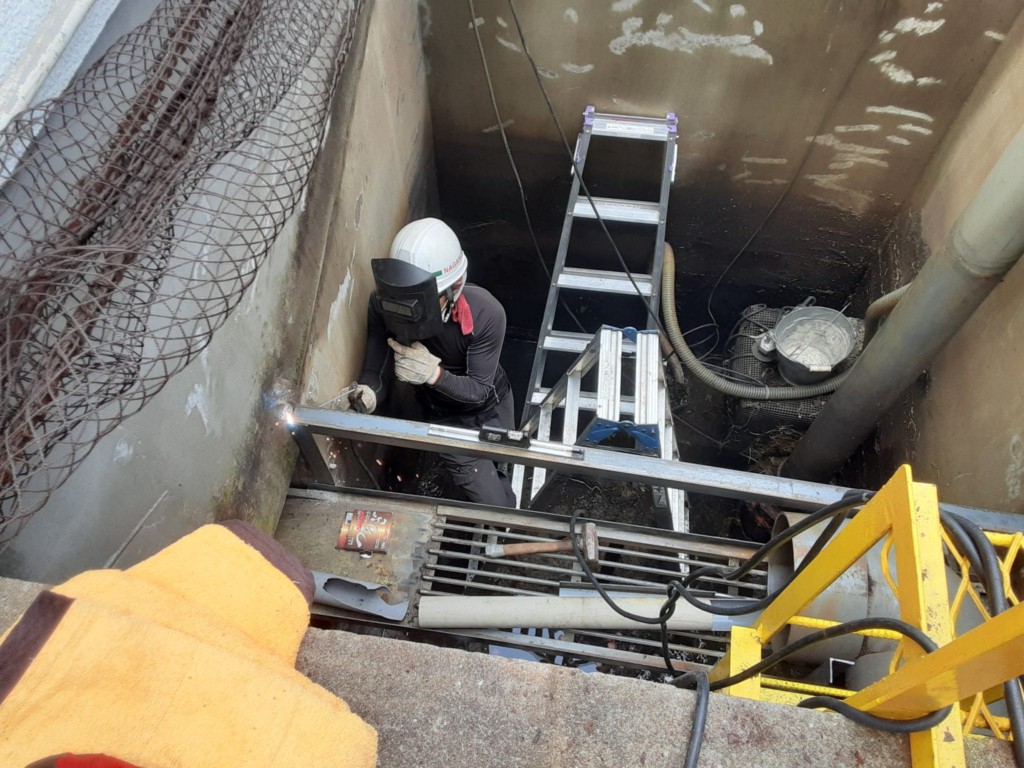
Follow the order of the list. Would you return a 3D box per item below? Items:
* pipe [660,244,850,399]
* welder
[{"bbox_3d":[1.031,-0.260,3.306,0.920,0.570,0.440,9,61,6],"label":"pipe"},{"bbox_3d":[-0.239,0.092,2.974,0.580,1.360,0.680,16,62,9],"label":"welder"}]

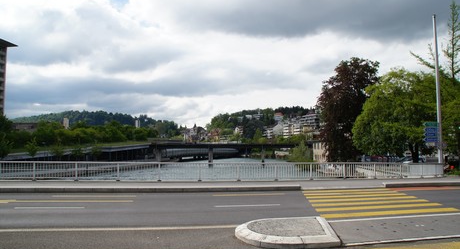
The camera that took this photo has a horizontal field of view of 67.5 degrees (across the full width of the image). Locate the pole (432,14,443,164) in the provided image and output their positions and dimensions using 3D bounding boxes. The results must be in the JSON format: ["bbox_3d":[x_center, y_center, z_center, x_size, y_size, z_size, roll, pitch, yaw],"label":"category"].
[{"bbox_3d":[14.290,-2.096,23.725,0.287,11.194,0.287,0,-4,0],"label":"pole"}]

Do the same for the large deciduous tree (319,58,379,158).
[{"bbox_3d":[19.908,-2.481,58.352,10.441,18.407,9.768,0,-4,0],"label":"large deciduous tree"}]

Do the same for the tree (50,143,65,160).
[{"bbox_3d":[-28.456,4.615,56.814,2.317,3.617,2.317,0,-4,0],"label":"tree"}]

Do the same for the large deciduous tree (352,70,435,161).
[{"bbox_3d":[17.856,-0.707,37.159,9.239,10.834,8.810,0,-4,0],"label":"large deciduous tree"}]

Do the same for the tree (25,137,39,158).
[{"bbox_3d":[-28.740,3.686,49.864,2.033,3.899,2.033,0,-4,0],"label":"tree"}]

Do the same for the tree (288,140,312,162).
[{"bbox_3d":[15.915,6.314,77.745,5.436,5.400,5.436,0,-4,0],"label":"tree"}]

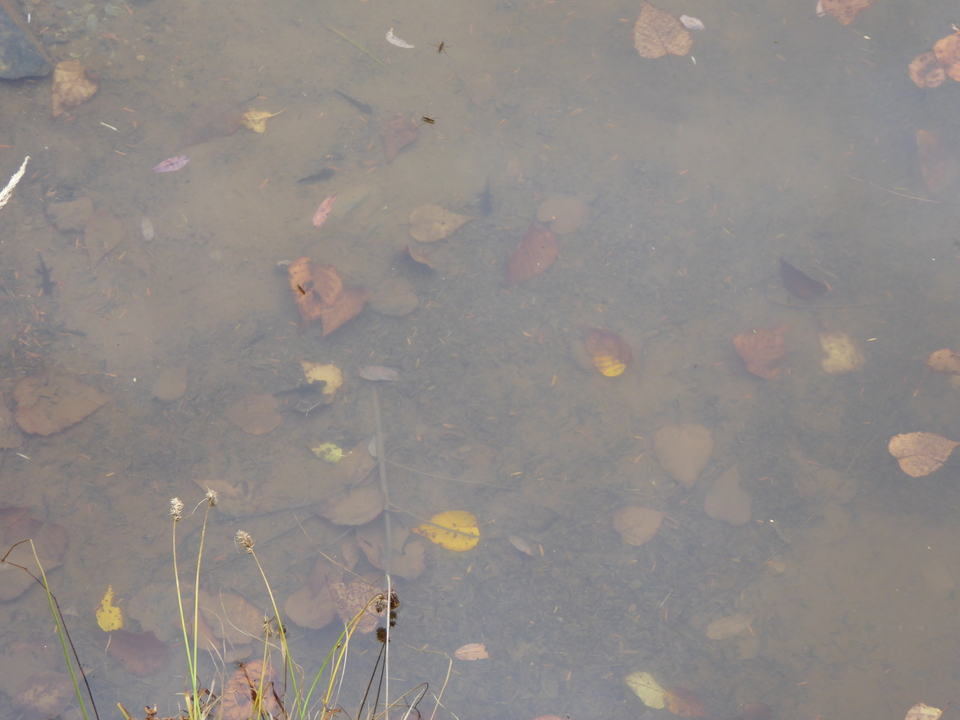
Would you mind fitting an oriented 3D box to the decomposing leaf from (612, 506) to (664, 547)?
[{"bbox_3d":[0.167,0.168,2.249,0.055,0.008,0.049,-22,53,-18],"label":"decomposing leaf"}]

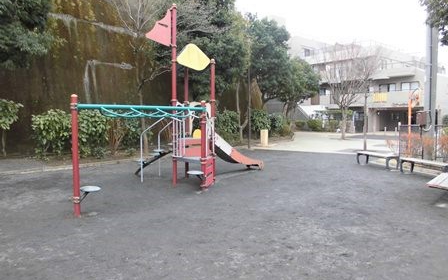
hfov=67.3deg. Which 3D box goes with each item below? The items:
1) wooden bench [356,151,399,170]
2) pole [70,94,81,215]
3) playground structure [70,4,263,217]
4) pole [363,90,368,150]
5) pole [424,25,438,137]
[{"bbox_3d":[4.991,0.666,10.970,0.420,0.410,1.520,-1,3,-13],"label":"wooden bench"},{"bbox_3d":[-2.337,0.259,5.322,0.100,1.950,0.100,3,4,40],"label":"pole"},{"bbox_3d":[-1.482,-1.038,8.445,2.864,4.170,6.119,2,4,38],"label":"playground structure"},{"bbox_3d":[6.884,-0.927,16.326,0.130,2.952,0.130,1,4,23],"label":"pole"},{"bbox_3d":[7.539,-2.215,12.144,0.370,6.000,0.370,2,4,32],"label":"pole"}]

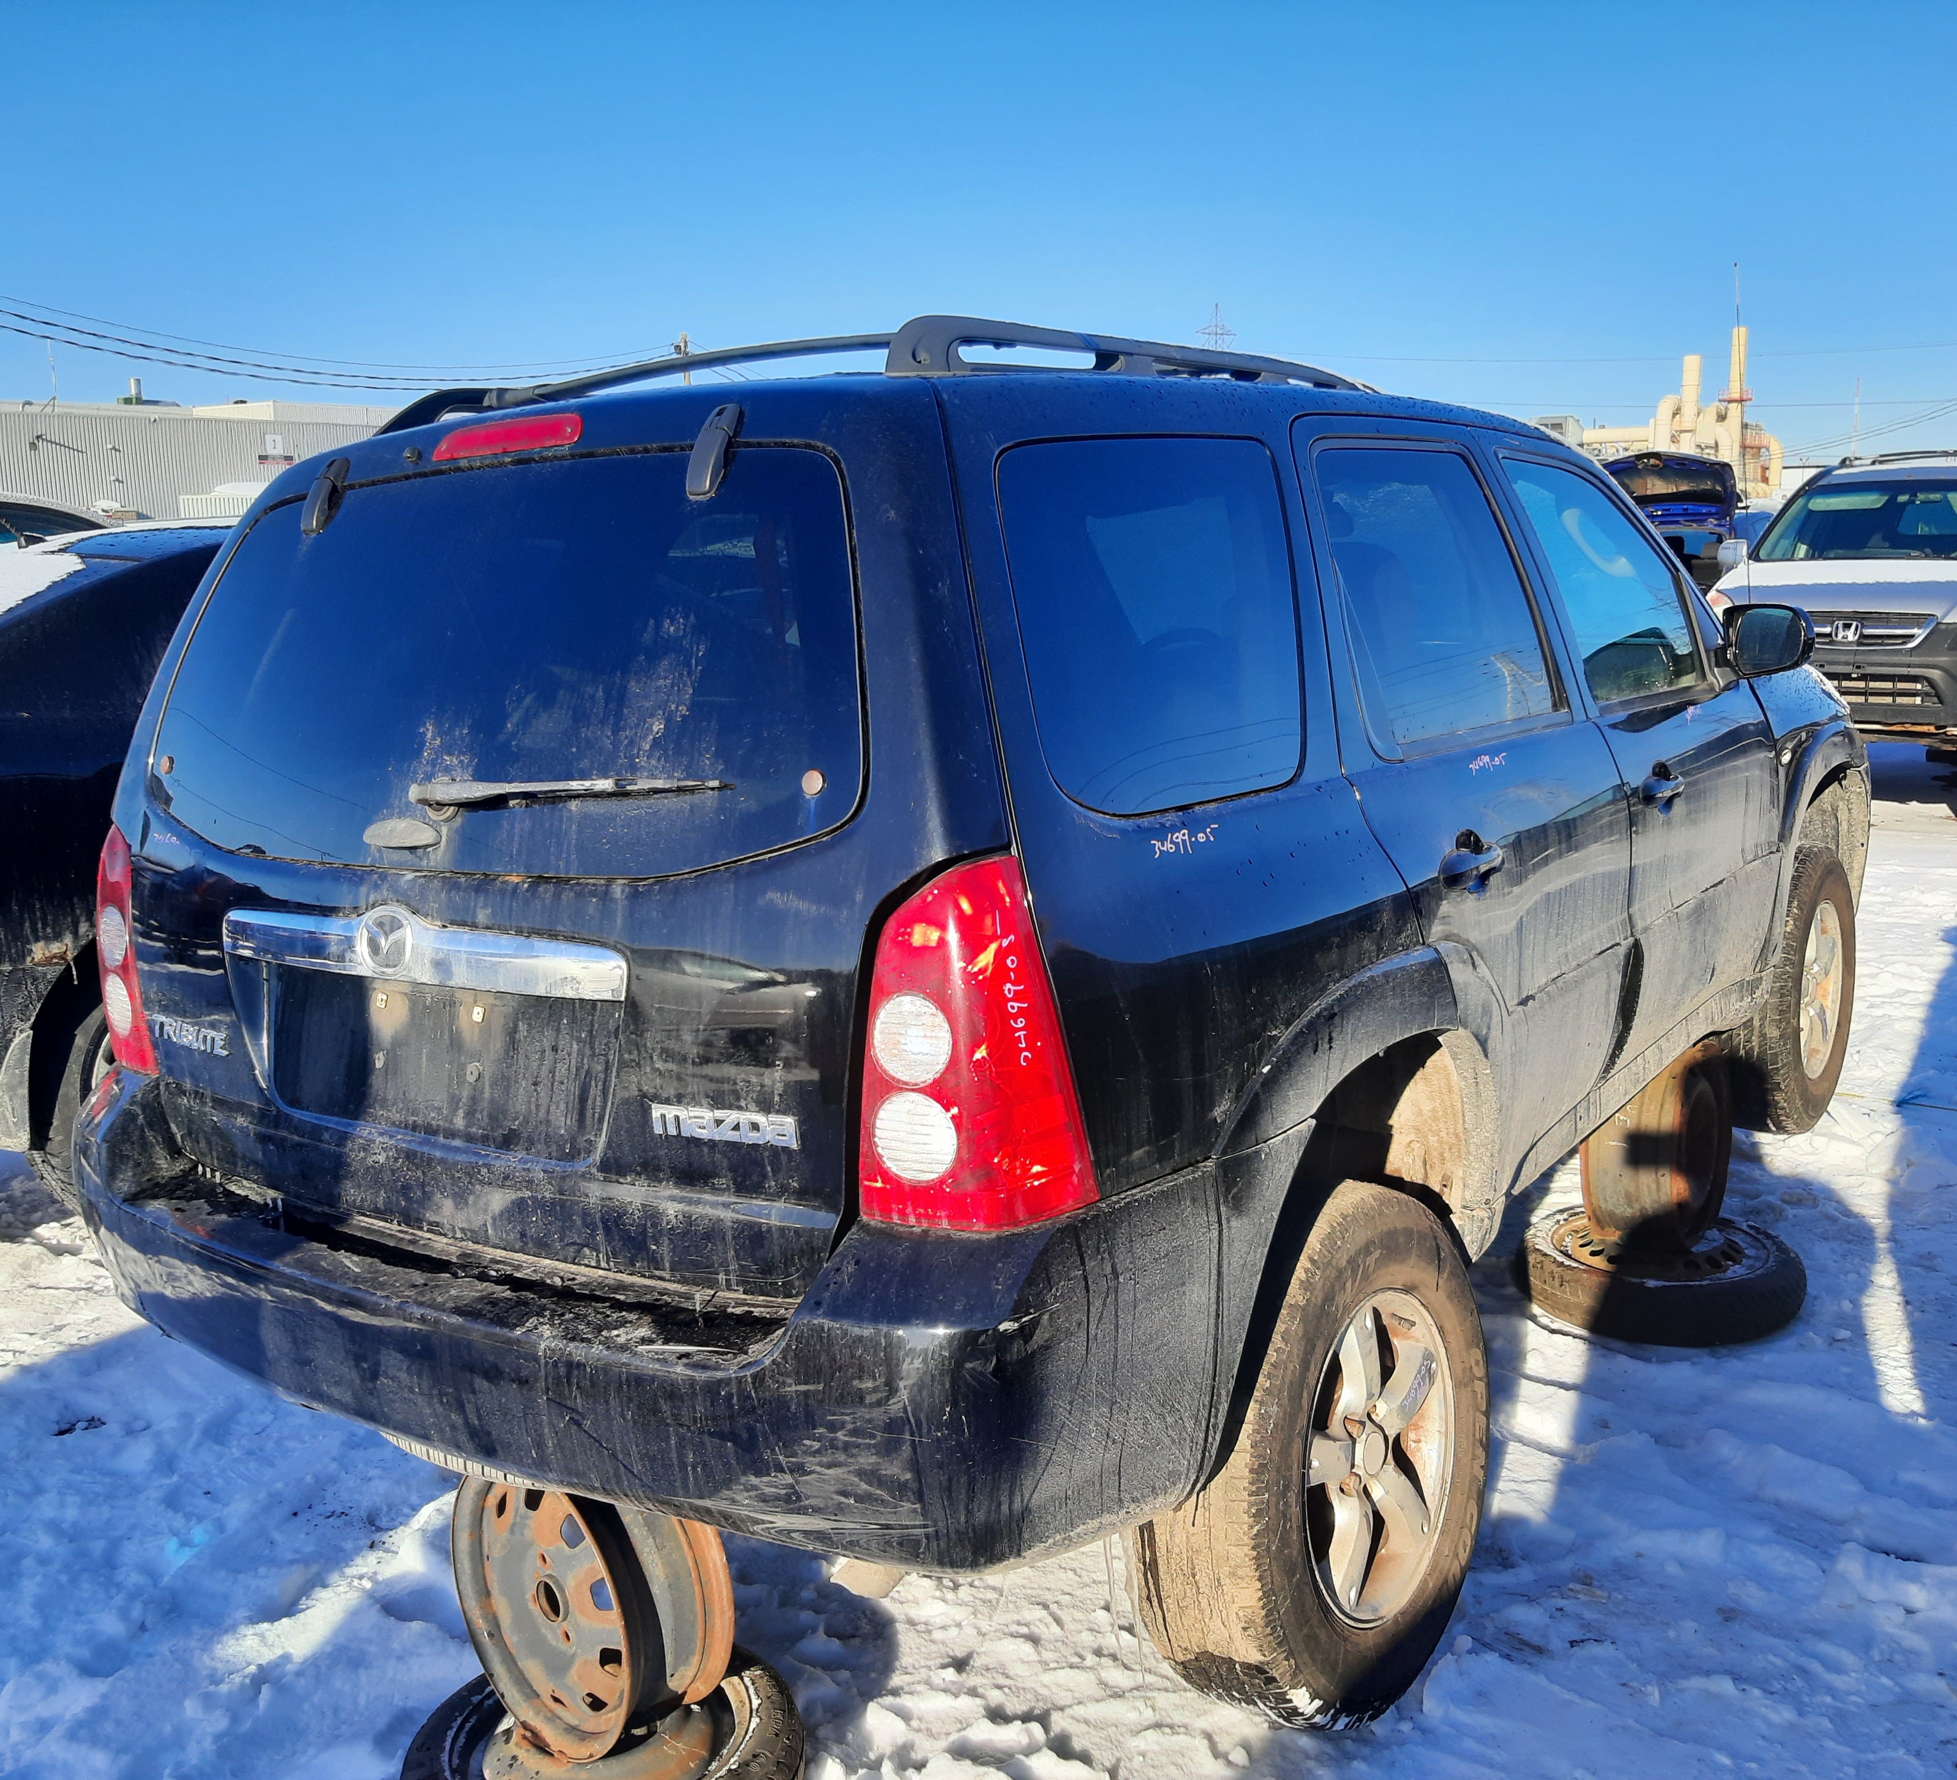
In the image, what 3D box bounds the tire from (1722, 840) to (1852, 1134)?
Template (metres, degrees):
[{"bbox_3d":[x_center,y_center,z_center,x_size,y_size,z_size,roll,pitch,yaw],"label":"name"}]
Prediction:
[{"bbox_3d":[2.014,0.244,4.480,0.225,0.710,0.710,4,11,36],"label":"tire"}]

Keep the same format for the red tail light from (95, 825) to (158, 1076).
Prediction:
[{"bbox_3d":[-1.189,0.060,2.569,0.190,0.370,0.170,4,13,35],"label":"red tail light"}]

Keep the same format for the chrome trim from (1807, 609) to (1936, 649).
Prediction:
[{"bbox_3d":[4.134,-1.240,8.481,0.740,0.170,0.120,9,13,38],"label":"chrome trim"}]

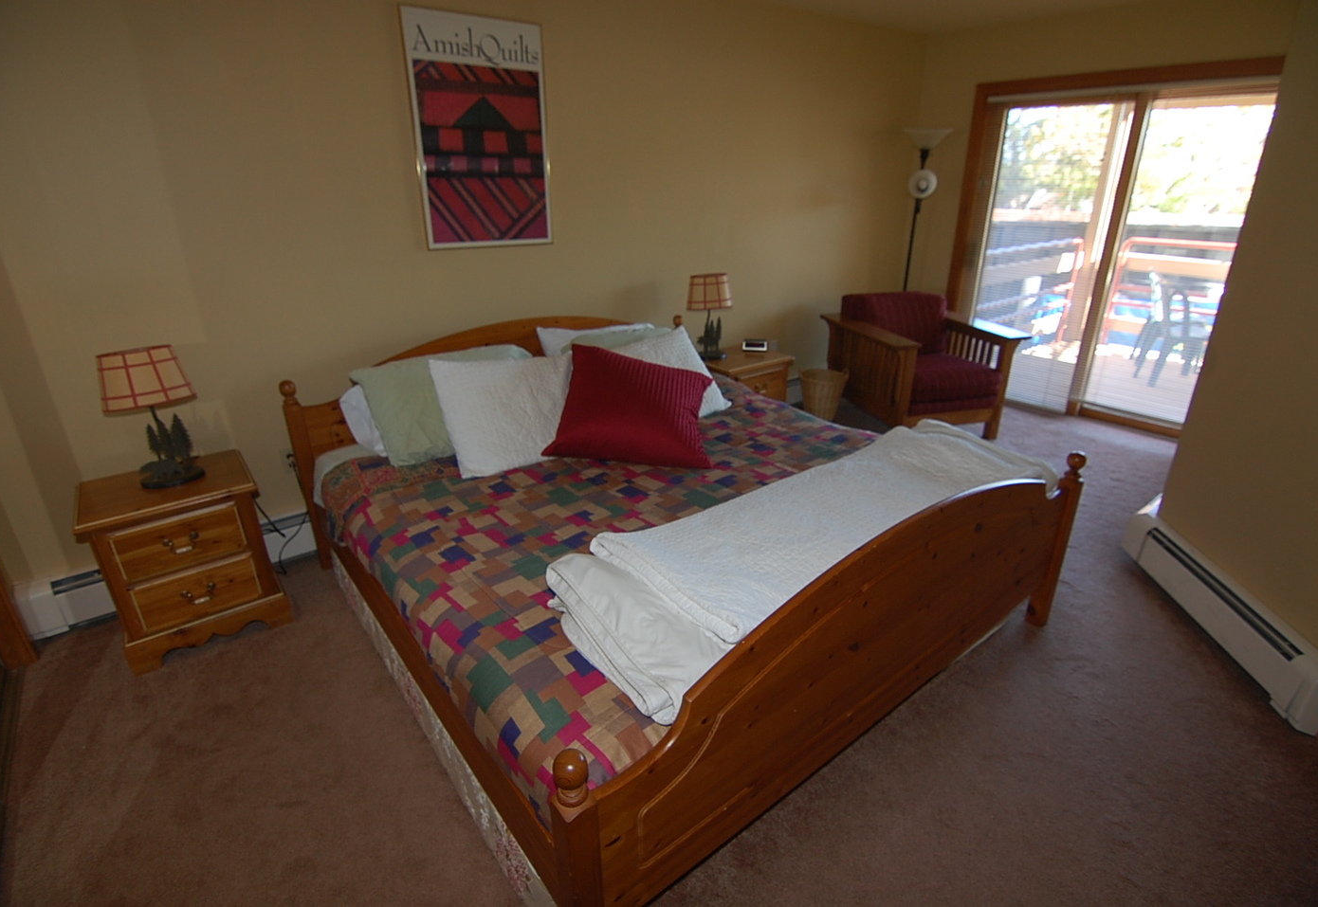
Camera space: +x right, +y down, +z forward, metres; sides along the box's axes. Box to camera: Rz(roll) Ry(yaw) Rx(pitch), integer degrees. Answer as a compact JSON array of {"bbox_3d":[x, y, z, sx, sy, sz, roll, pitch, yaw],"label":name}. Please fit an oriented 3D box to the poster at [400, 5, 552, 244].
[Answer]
[{"bbox_3d":[-0.797,-1.459,2.805,0.645,0.945,0.025,-18,27,-36],"label":"poster"}]

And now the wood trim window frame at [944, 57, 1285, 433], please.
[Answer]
[{"bbox_3d":[2.799,-1.234,3.848,0.100,2.050,1.870,-18,27,-36],"label":"wood trim window frame"}]

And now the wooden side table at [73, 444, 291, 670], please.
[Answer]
[{"bbox_3d":[-1.726,0.367,2.238,0.485,0.555,0.475,-18,27,-36],"label":"wooden side table"}]

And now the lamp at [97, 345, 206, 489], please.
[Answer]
[{"bbox_3d":[-1.753,-0.131,2.103,0.255,0.470,0.240,-18,27,-36],"label":"lamp"}]

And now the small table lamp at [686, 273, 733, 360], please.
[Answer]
[{"bbox_3d":[0.324,-0.800,3.599,0.260,0.475,0.245,-18,27,-36],"label":"small table lamp"}]

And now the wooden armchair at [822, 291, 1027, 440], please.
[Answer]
[{"bbox_3d":[1.693,-0.651,4.085,0.860,0.830,0.980,-6,22,-13],"label":"wooden armchair"}]

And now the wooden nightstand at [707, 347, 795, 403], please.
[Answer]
[{"bbox_3d":[0.473,-0.329,3.781,0.500,0.545,0.475,-18,27,-36],"label":"wooden nightstand"}]

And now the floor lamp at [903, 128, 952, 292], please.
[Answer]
[{"bbox_3d":[1.810,-1.349,4.419,0.340,1.830,0.340,-18,27,-36],"label":"floor lamp"}]

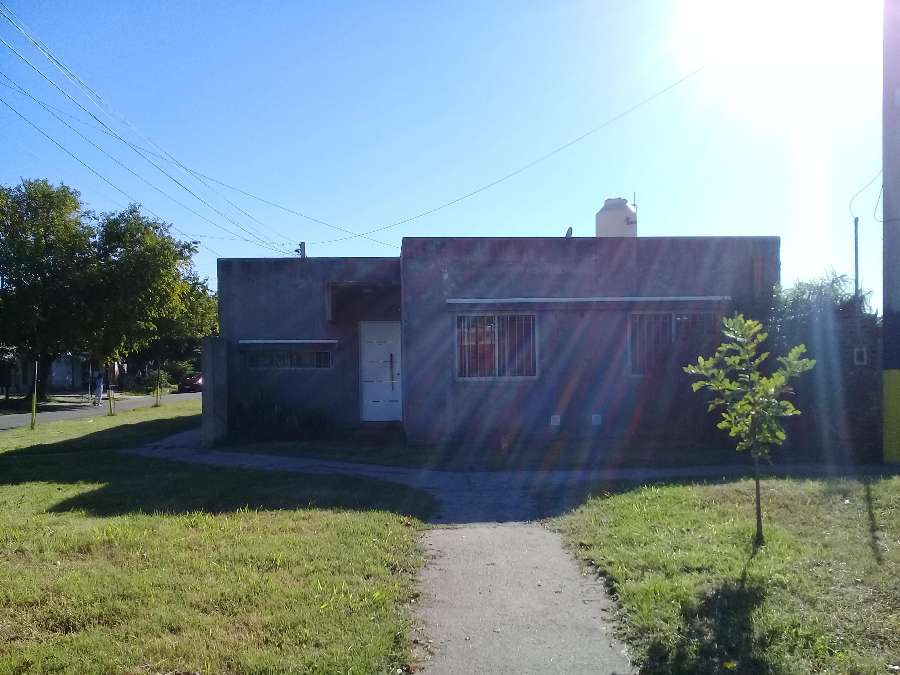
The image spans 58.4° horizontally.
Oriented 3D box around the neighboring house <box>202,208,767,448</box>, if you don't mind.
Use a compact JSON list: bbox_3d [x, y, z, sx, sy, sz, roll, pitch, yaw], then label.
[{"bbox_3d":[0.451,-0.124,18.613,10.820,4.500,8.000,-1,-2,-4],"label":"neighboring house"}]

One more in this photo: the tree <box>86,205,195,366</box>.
[{"bbox_3d":[-21.712,-2.640,56.000,8.300,13.000,8.300,-1,-2,0],"label":"tree"}]

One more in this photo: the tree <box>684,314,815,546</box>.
[{"bbox_3d":[2.378,0.738,6.400,1.040,1.840,1.000,-1,-2,0],"label":"tree"}]

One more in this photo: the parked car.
[{"bbox_3d":[-20.049,3.517,63.000,1.750,1.480,4.200,-1,-2,0],"label":"parked car"}]

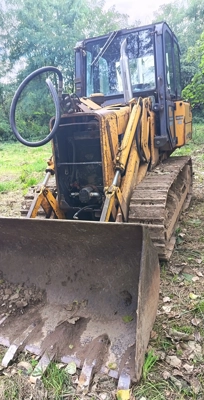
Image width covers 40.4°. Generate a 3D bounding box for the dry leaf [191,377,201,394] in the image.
[{"bbox_3d":[0.571,1.124,1.679,0.051,0.025,0.096,-4,15,3],"label":"dry leaf"}]

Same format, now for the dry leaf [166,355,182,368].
[{"bbox_3d":[0.483,1.081,1.858,0.095,0.030,0.076,2,16,26],"label":"dry leaf"}]

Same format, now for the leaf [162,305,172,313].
[{"bbox_3d":[0.587,0.979,2.489,0.084,0.018,0.071,-2,16,13],"label":"leaf"}]

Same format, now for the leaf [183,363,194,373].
[{"bbox_3d":[0.594,1.148,1.895,0.072,0.018,0.042,0,17,17],"label":"leaf"}]

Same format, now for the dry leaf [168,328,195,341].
[{"bbox_3d":[0.593,1.008,2.061,0.179,0.050,0.049,2,16,26],"label":"dry leaf"}]

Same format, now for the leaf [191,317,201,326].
[{"bbox_3d":[0.781,1.014,2.301,0.080,0.018,0.063,0,17,19],"label":"leaf"}]

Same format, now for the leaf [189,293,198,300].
[{"bbox_3d":[0.869,0.913,2.626,0.076,0.018,0.057,0,17,18],"label":"leaf"}]

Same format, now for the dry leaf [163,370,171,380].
[{"bbox_3d":[0.413,1.117,1.767,0.047,0.020,0.043,7,19,38],"label":"dry leaf"}]

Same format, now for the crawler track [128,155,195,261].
[{"bbox_3d":[1.107,-0.077,4.524,0.415,0.832,3.251,2,17,23],"label":"crawler track"}]

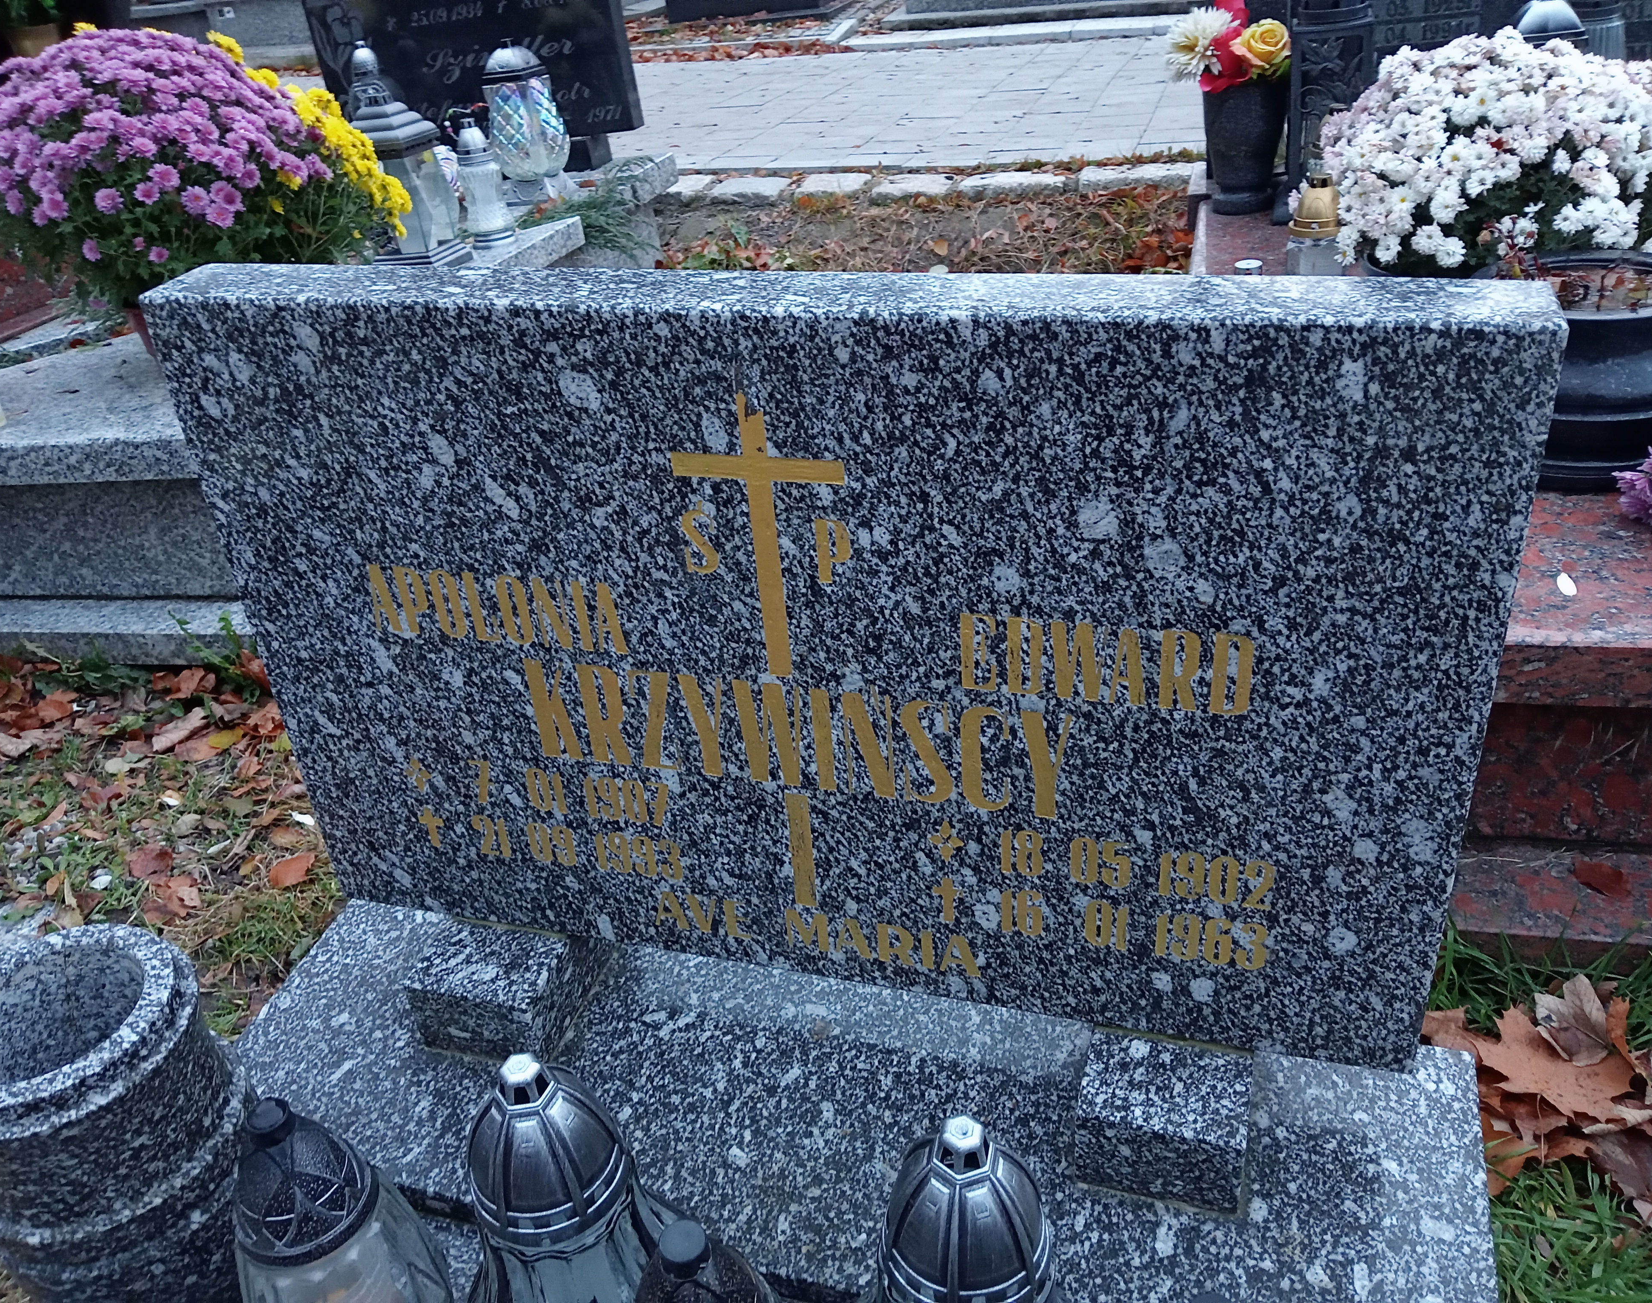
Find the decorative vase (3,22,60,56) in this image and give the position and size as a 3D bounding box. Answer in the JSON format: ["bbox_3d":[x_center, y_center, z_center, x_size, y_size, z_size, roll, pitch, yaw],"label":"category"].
[{"bbox_3d":[-2.112,-1.602,3.793,0.150,0.160,0.150,-8,32,0],"label":"decorative vase"}]

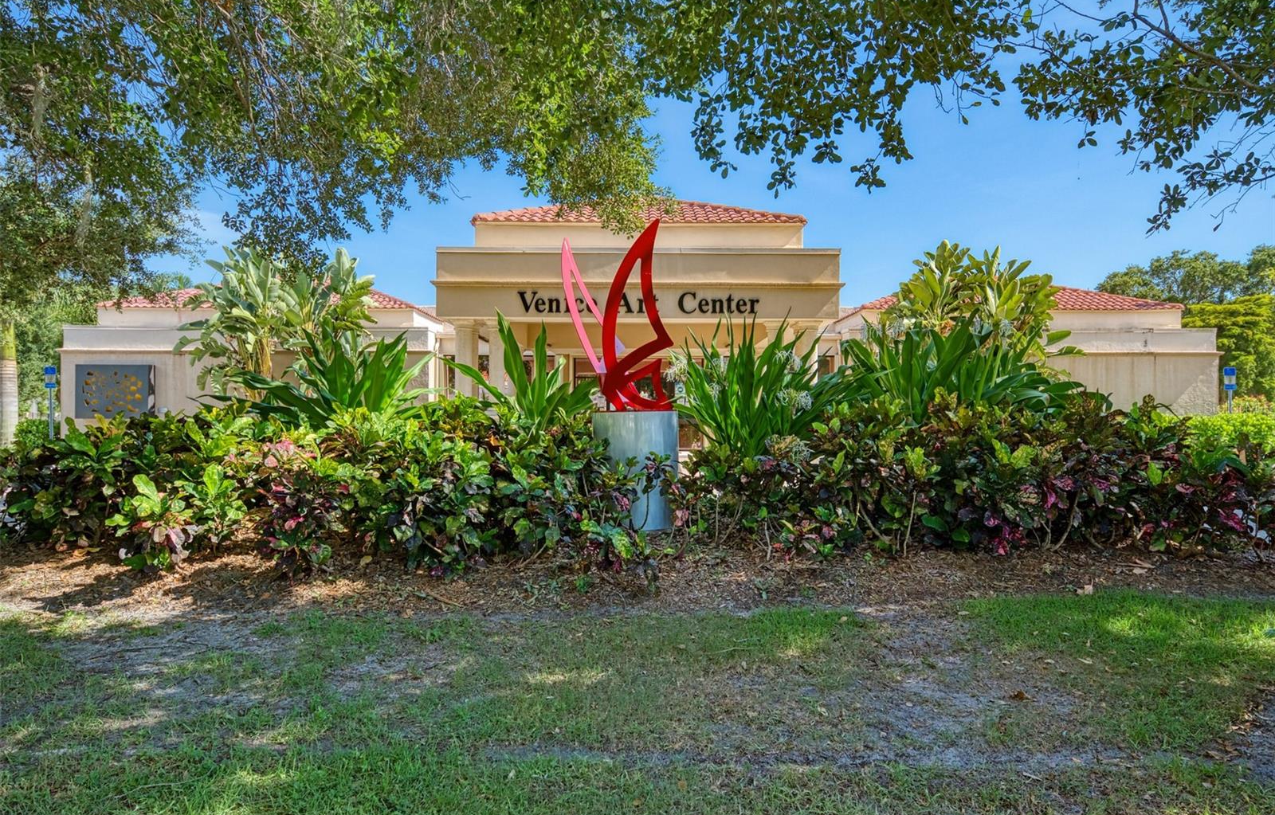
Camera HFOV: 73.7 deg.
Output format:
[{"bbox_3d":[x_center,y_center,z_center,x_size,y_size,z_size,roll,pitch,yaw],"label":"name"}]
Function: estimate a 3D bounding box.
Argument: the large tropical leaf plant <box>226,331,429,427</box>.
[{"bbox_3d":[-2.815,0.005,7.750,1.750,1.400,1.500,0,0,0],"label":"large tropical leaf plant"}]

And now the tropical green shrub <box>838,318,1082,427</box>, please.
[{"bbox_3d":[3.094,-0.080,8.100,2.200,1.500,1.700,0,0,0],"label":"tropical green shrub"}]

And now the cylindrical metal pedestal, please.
[{"bbox_3d":[-0.018,0.532,7.550,0.770,1.020,0.770,0,0,0],"label":"cylindrical metal pedestal"}]

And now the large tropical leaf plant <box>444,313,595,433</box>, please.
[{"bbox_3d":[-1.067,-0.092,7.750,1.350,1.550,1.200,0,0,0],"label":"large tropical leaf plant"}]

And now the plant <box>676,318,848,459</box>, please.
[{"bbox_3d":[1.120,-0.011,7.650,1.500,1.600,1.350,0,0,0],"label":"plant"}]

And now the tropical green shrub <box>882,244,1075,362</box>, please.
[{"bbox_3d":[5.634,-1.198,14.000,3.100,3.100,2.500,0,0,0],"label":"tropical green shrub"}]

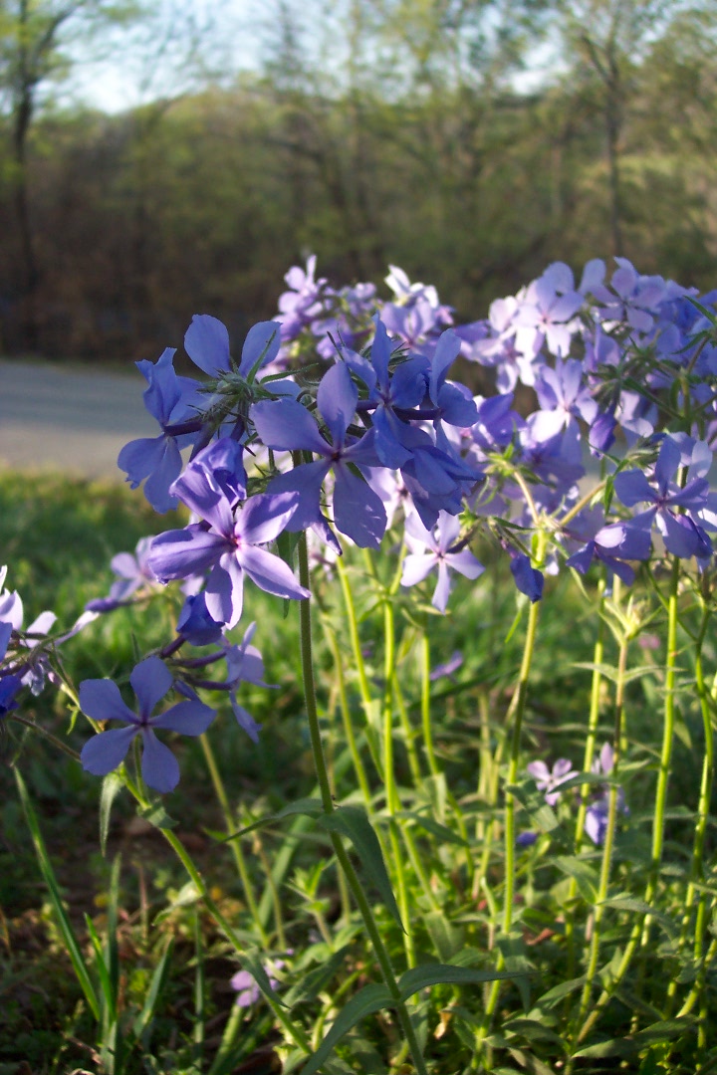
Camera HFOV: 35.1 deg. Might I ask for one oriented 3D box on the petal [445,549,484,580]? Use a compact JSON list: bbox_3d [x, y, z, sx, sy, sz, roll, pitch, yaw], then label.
[{"bbox_3d":[0.036,0.009,0.386,0.015,0.008,0.003,24,-8,-4],"label":"petal"}]

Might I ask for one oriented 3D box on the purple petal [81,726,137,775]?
[{"bbox_3d":[-0.054,0.045,0.245,0.015,0.009,0.003,-34,-8,4],"label":"purple petal"}]

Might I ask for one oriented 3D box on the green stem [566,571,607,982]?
[{"bbox_3d":[0.082,0.090,0.413,0.005,0.154,0.004,3,10,0],"label":"green stem"}]

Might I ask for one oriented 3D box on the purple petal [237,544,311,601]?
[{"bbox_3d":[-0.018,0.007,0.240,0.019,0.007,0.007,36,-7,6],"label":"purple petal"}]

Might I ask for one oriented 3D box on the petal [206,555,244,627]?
[{"bbox_3d":[-0.028,0.012,0.250,0.009,0.016,0.005,7,11,-1],"label":"petal"}]

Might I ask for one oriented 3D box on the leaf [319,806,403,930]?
[{"bbox_3d":[0.002,0.066,0.228,0.008,0.007,0.026,-18,62,-28],"label":"leaf"}]

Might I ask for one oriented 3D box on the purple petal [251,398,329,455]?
[{"bbox_3d":[-0.015,-0.023,0.250,0.019,0.011,0.004,27,8,3],"label":"purple petal"}]

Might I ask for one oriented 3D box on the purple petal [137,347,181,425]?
[{"bbox_3d":[-0.046,-0.035,0.265,0.006,0.018,0.012,0,5,39],"label":"purple petal"}]

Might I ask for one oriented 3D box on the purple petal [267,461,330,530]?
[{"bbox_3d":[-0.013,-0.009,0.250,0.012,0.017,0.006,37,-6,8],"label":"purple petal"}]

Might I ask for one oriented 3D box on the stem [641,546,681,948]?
[{"bbox_3d":[0.100,0.071,0.371,0.005,0.132,0.004,1,10,0],"label":"stem"}]

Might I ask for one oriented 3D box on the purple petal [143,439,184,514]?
[{"bbox_3d":[-0.045,-0.014,0.265,0.011,0.018,0.004,13,-8,-40],"label":"purple petal"}]

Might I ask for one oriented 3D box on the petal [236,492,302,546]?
[{"bbox_3d":[-0.020,-0.004,0.250,0.017,0.009,0.005,-33,2,8],"label":"petal"}]

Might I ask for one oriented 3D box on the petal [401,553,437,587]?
[{"bbox_3d":[0.021,0.010,0.385,0.015,0.008,0.003,-36,-7,-4],"label":"petal"}]

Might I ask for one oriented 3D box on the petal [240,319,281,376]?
[{"bbox_3d":[-0.024,-0.046,0.275,0.009,0.015,0.006,25,0,-3],"label":"petal"}]

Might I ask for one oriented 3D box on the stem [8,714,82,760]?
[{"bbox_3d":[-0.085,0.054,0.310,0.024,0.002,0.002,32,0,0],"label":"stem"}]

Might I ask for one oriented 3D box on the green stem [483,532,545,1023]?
[{"bbox_3d":[0.050,0.082,0.370,0.008,0.170,0.006,4,10,0],"label":"green stem"}]

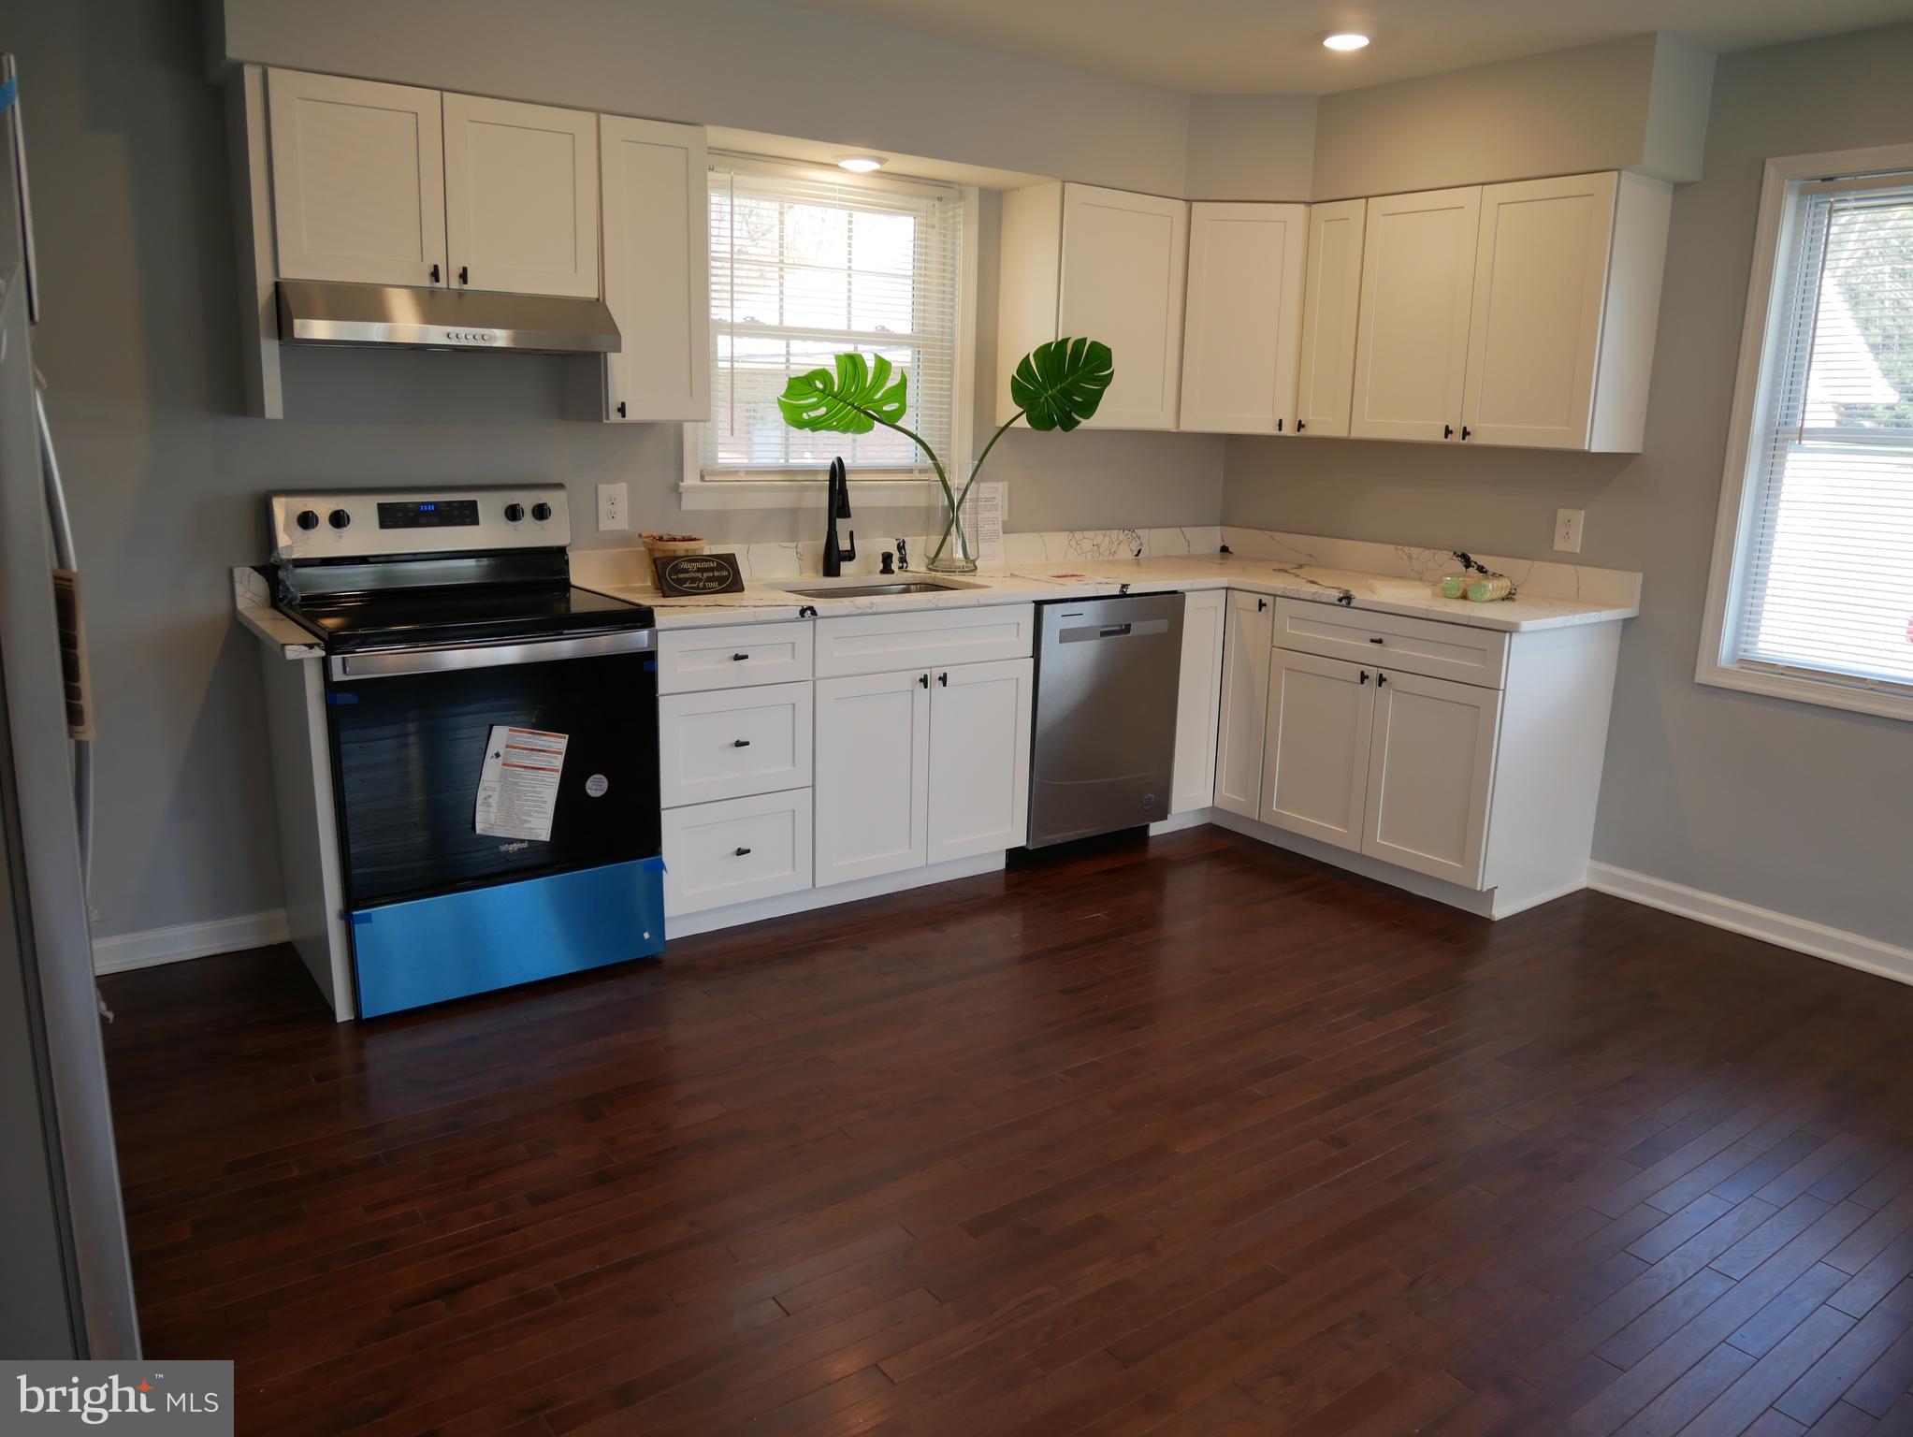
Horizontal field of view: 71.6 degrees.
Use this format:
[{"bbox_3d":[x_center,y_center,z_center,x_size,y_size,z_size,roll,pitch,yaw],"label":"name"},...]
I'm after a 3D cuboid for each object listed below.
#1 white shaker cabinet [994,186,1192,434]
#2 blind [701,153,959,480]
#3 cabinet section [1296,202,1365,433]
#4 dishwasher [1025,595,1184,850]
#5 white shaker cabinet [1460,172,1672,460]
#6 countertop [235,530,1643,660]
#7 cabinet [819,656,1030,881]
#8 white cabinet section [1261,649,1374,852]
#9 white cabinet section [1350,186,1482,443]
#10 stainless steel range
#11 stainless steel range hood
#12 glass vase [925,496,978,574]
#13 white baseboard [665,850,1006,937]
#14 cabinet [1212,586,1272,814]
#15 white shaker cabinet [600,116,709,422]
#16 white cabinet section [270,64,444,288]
[{"bbox_3d":[0.461,-1.366,4.546,0.555,0.747,0.321,-8,16,-35],"label":"white shaker cabinet"},{"bbox_3d":[-0.379,-1.215,4.168,0.940,0.899,0.050,-8,16,-35],"label":"blind"},{"bbox_3d":[1.351,-1.318,4.444,0.318,0.763,0.229,-7,15,-35],"label":"cabinet section"},{"bbox_3d":[0.313,-0.053,4.532,0.610,0.787,0.621,-8,16,-35],"label":"dishwasher"},{"bbox_3d":[1.788,-1.177,3.897,0.325,0.765,0.423,-8,15,-35],"label":"white shaker cabinet"},{"bbox_3d":[0.133,-0.343,3.668,3.541,0.132,1.717,-8,16,-35],"label":"countertop"},{"bbox_3d":[-0.263,0.083,4.164,0.769,0.615,0.617,-8,16,-35],"label":"cabinet"},{"bbox_3d":[1.370,0.063,4.364,0.580,0.586,0.420,-7,15,-35],"label":"white cabinet section"},{"bbox_3d":[1.534,-1.254,4.190,0.318,0.763,0.423,-7,15,-35],"label":"white cabinet section"},{"bbox_3d":[-1.219,0.044,3.337,0.760,1.188,0.694,-8,15,-35],"label":"stainless steel range"},{"bbox_3d":[-1.255,-0.962,3.226,0.757,0.143,0.484,-8,15,-35],"label":"stainless steel range hood"},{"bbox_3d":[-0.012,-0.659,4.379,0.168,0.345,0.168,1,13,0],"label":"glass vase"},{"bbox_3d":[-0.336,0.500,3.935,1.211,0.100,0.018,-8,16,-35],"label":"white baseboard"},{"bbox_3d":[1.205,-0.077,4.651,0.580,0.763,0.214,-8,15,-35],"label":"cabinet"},{"bbox_3d":[-0.878,-1.184,3.593,0.300,0.747,0.321,-8,16,-35],"label":"white shaker cabinet"},{"bbox_3d":[-1.425,-1.236,3.115,0.381,0.455,0.318,-7,15,-35],"label":"white cabinet section"}]

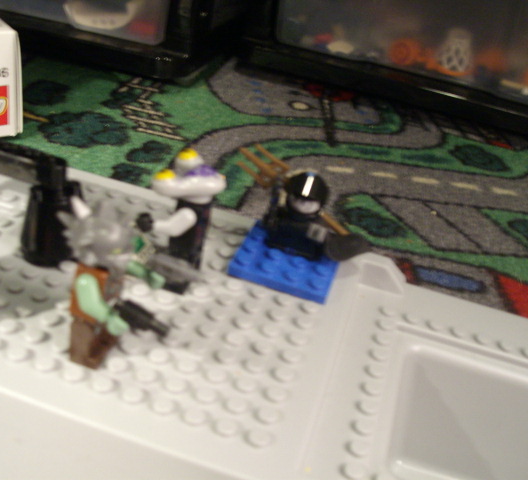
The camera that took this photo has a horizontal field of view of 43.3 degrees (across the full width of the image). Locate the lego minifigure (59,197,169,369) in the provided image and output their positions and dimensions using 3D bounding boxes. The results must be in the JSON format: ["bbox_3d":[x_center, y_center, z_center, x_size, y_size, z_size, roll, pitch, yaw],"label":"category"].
[{"bbox_3d":[-0.033,0.010,0.160,0.032,0.045,0.025,16,31,8],"label":"lego minifigure"}]

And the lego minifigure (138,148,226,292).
[{"bbox_3d":[-0.023,-0.005,0.195,0.022,0.040,0.024,16,31,8],"label":"lego minifigure"}]

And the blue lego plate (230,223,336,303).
[{"bbox_3d":[0.008,0.006,0.220,0.032,0.005,0.032,16,31,8],"label":"blue lego plate"}]

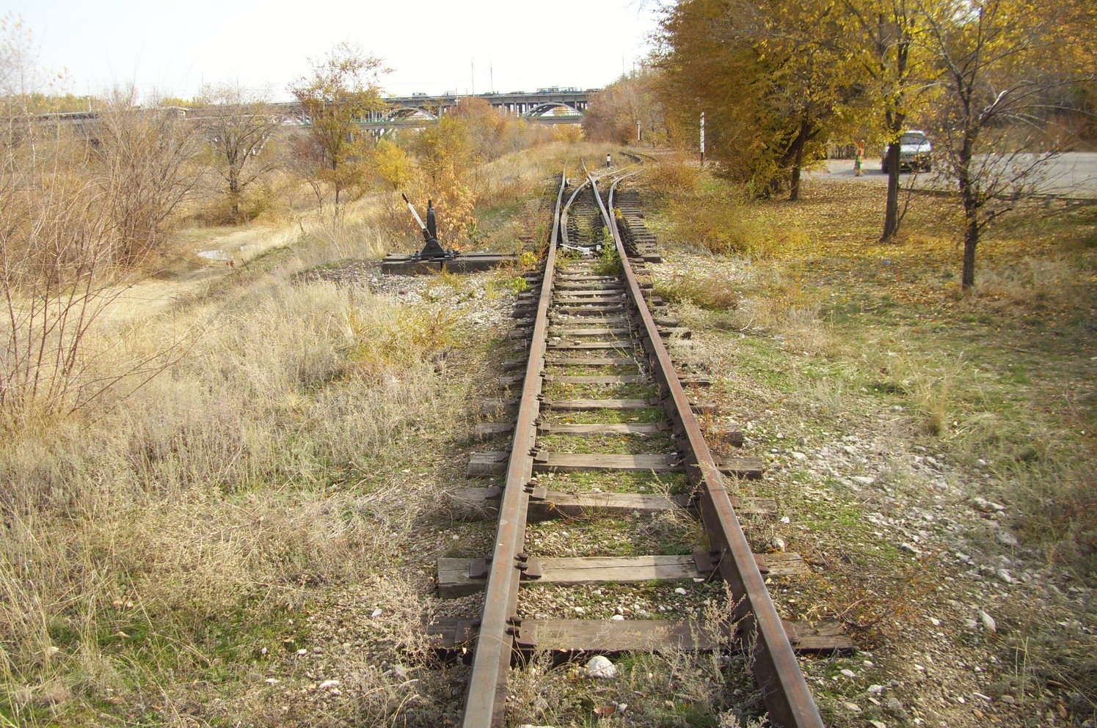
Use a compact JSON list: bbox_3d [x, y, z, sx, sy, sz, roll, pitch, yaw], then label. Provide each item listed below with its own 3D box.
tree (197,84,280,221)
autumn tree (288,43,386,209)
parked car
[{"bbox_3d":[-8.764,-5.952,30.434,2.466,3.825,2.466,0,13,0],"label":"tree"},{"bbox_3d":[-5.652,-6.289,28.822,2.614,4.411,2.614,0,13,0],"label":"autumn tree"},{"bbox_3d":[12.880,-7.674,38.780,1.700,1.460,4.200,3,13,14],"label":"parked car"}]

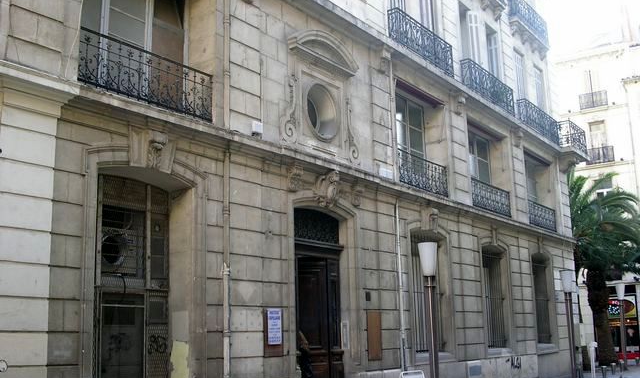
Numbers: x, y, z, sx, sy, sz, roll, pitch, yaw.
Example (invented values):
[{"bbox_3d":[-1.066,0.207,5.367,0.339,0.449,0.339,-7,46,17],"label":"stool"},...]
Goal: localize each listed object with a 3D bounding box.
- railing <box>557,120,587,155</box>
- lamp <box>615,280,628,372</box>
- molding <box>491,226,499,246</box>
[{"bbox_3d":[9.725,-1.900,27.271,0.567,1.010,1.958,-10,-15,35],"label":"railing"},{"bbox_3d":[13.806,6.300,32.025,0.430,3.800,0.430,-7,-13,22],"label":"lamp"},{"bbox_3d":[4.695,1.227,18.842,0.150,0.540,0.320,-10,-14,35],"label":"molding"}]

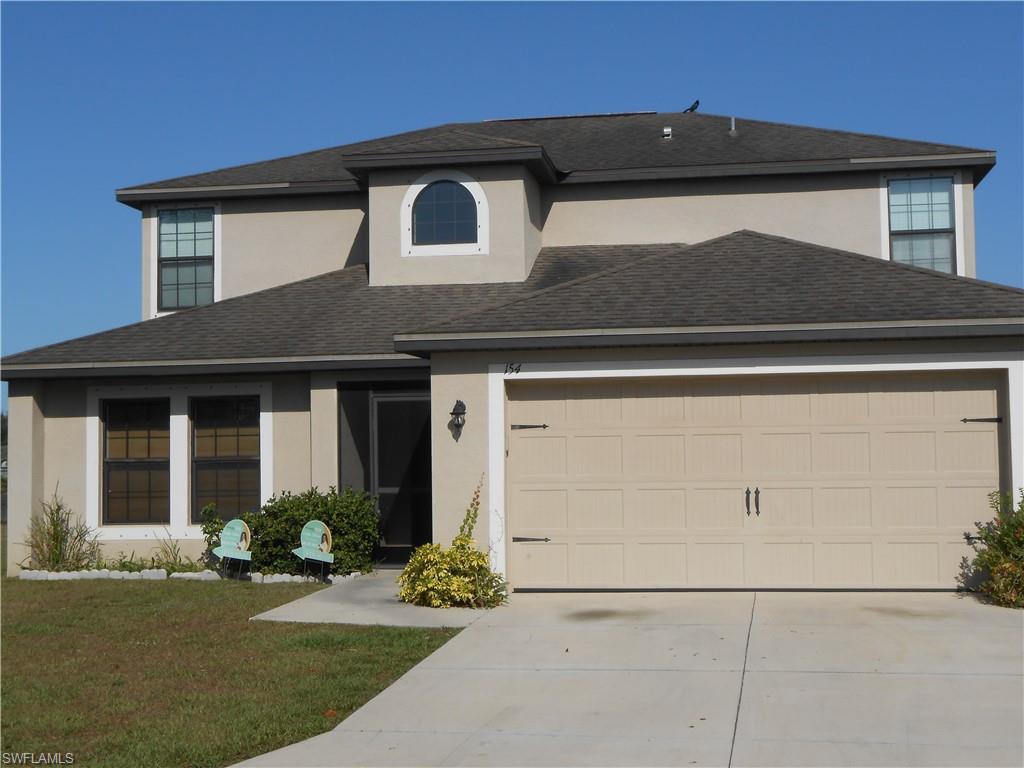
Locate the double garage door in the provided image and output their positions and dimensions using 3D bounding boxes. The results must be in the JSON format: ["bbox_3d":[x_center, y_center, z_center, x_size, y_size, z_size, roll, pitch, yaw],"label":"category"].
[{"bbox_3d":[2.335,0.979,14.279,4.860,2.120,0.100,-1,-3,9],"label":"double garage door"}]

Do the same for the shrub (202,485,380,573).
[{"bbox_3d":[-2.574,1.735,16.855,2.000,1.020,1.050,-1,-3,9],"label":"shrub"}]

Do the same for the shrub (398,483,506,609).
[{"bbox_3d":[-0.576,1.519,13.857,1.000,1.110,0.980,-1,-3,9],"label":"shrub"}]

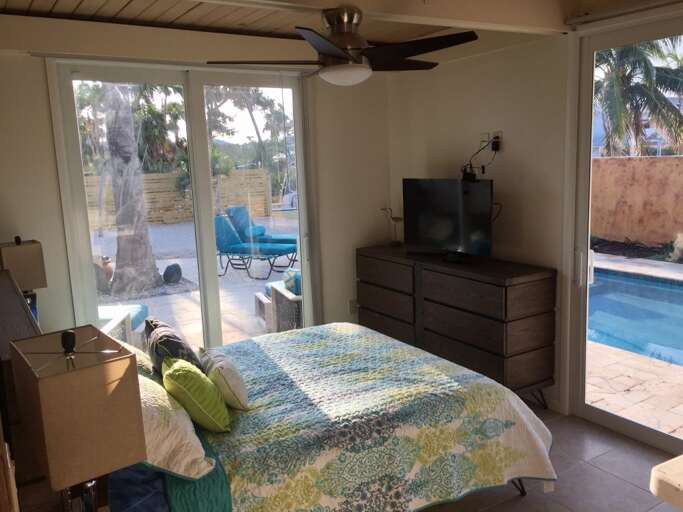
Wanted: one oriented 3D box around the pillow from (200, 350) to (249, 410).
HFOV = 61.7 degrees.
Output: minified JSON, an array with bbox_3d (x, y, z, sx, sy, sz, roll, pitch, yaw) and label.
[{"bbox_3d":[-0.518,0.524,2.487,0.130,0.280,0.330,-35,21,-19],"label":"pillow"}]

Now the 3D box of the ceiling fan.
[{"bbox_3d":[0.014,-1.003,2.735,1.260,0.360,1.260,-7,10,-30],"label":"ceiling fan"}]

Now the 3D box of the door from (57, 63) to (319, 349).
[{"bbox_3d":[-1.085,-0.185,4.460,1.876,2.415,0.100,-7,10,-30],"label":"door"}]

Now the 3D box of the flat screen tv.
[{"bbox_3d":[0.801,-0.291,4.384,0.090,0.560,0.830,-10,12,-43],"label":"flat screen tv"}]

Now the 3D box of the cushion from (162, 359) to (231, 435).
[{"bbox_3d":[-0.571,0.529,2.270,0.160,0.380,0.360,-43,18,-9],"label":"cushion"}]

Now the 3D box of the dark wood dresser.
[{"bbox_3d":[0.781,0.453,4.500,0.445,0.880,1.836,-7,10,-30],"label":"dark wood dresser"}]

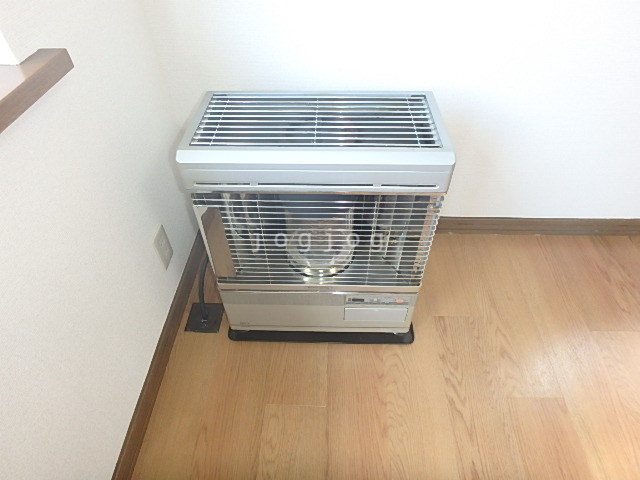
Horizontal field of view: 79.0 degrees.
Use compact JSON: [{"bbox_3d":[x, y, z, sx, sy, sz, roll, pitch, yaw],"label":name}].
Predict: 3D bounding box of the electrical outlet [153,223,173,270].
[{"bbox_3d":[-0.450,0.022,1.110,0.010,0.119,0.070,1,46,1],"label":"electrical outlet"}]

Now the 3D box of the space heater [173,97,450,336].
[{"bbox_3d":[0.000,-0.018,0.986,0.525,0.620,0.280,1,46,2],"label":"space heater"}]

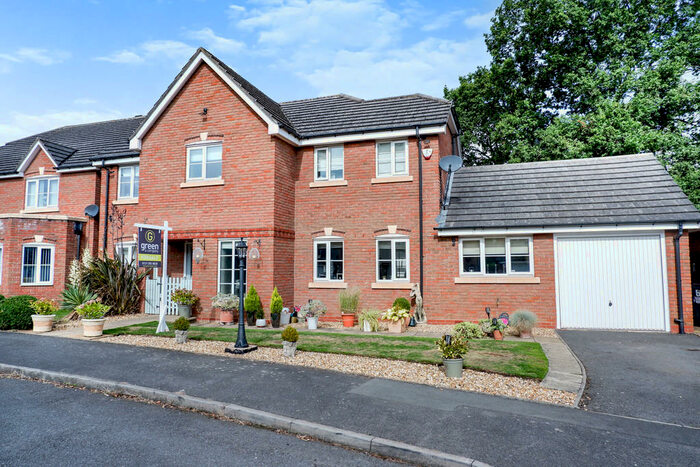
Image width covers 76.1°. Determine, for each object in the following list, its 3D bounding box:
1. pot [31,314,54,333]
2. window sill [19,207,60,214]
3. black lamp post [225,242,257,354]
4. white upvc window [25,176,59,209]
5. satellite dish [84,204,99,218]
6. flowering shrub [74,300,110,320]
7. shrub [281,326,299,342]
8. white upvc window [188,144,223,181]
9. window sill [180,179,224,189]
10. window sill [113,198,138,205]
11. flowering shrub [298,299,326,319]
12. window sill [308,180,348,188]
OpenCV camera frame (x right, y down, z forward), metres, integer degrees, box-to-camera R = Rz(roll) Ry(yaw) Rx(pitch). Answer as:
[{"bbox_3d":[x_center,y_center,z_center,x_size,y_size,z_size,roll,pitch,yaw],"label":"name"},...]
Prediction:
[{"bbox_3d":[-6.586,1.942,9.617,0.430,0.340,0.430,0,-5,0],"label":"pot"},{"bbox_3d":[-11.406,-0.840,16.484,1.750,0.140,0.150,-1,-5,16],"label":"window sill"},{"bbox_3d":[-1.872,1.058,7.748,0.500,1.950,0.500,-2,-5,16],"label":"black lamp post"},{"bbox_3d":[-11.331,-1.528,16.483,1.603,1.154,0.100,-2,-5,16],"label":"white upvc window"},{"bbox_3d":[-8.785,-0.764,15.219,0.460,0.450,0.320,0,-4,-4],"label":"satellite dish"},{"bbox_3d":[-5.142,1.534,8.967,0.590,0.390,0.560,-1,-5,16],"label":"flowering shrub"},{"bbox_3d":[-0.971,1.625,7.212,0.270,0.260,0.270,0,-5,0],"label":"shrub"},{"bbox_3d":[-3.978,-1.930,12.206,1.137,0.998,0.100,-2,-5,16],"label":"white upvc window"},{"bbox_3d":[-4.005,-1.358,12.169,1.310,0.140,0.140,-1,-5,16],"label":"window sill"},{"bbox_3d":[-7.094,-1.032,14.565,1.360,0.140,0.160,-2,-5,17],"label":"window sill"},{"bbox_3d":[-0.867,1.746,10.347,0.620,0.430,0.550,-2,-5,17],"label":"flowering shrub"},{"bbox_3d":[-0.584,-1.354,12.305,1.100,0.132,0.140,-2,-5,16],"label":"window sill"}]

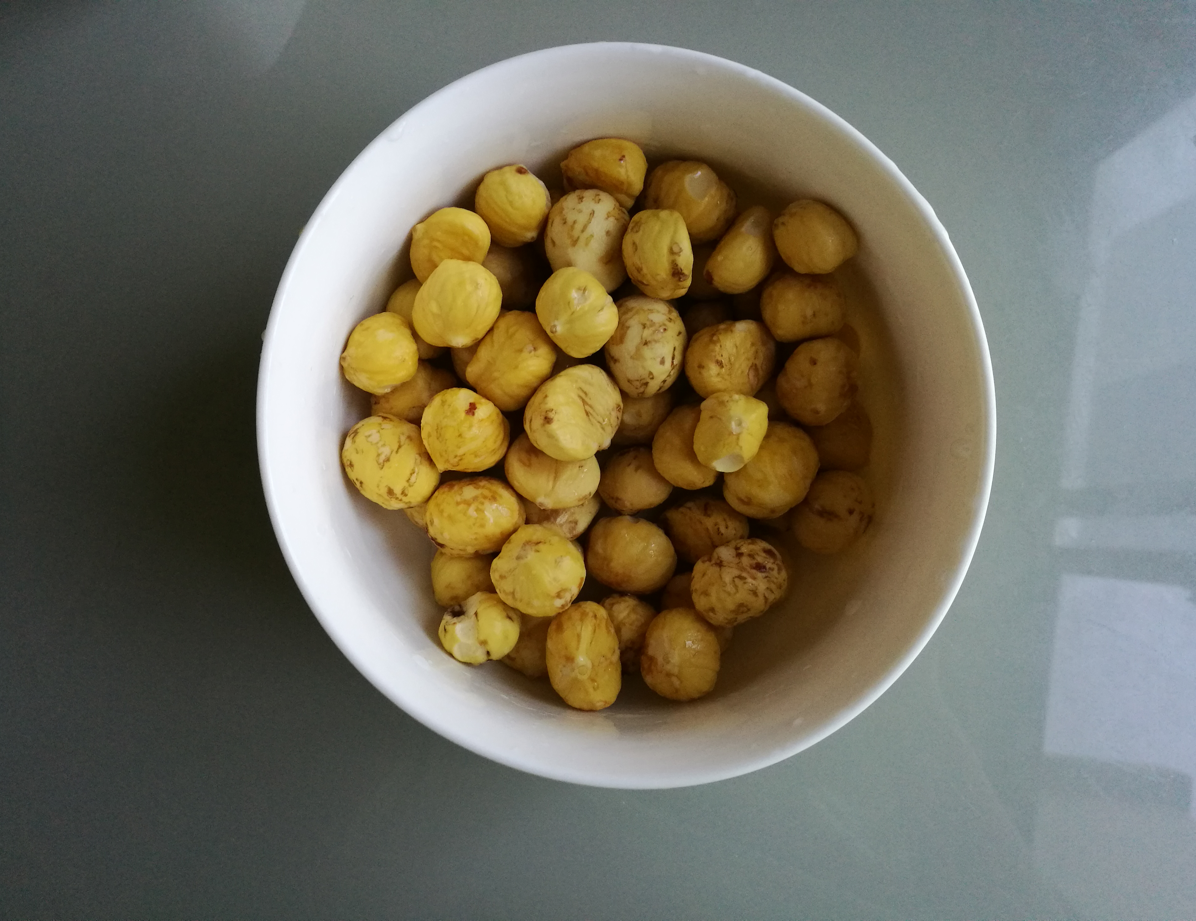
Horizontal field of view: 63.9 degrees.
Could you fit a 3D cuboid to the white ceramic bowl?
[{"bbox_3d":[0.005,-0.008,0.234,0.155,0.072,0.155,0,87,-6],"label":"white ceramic bowl"}]

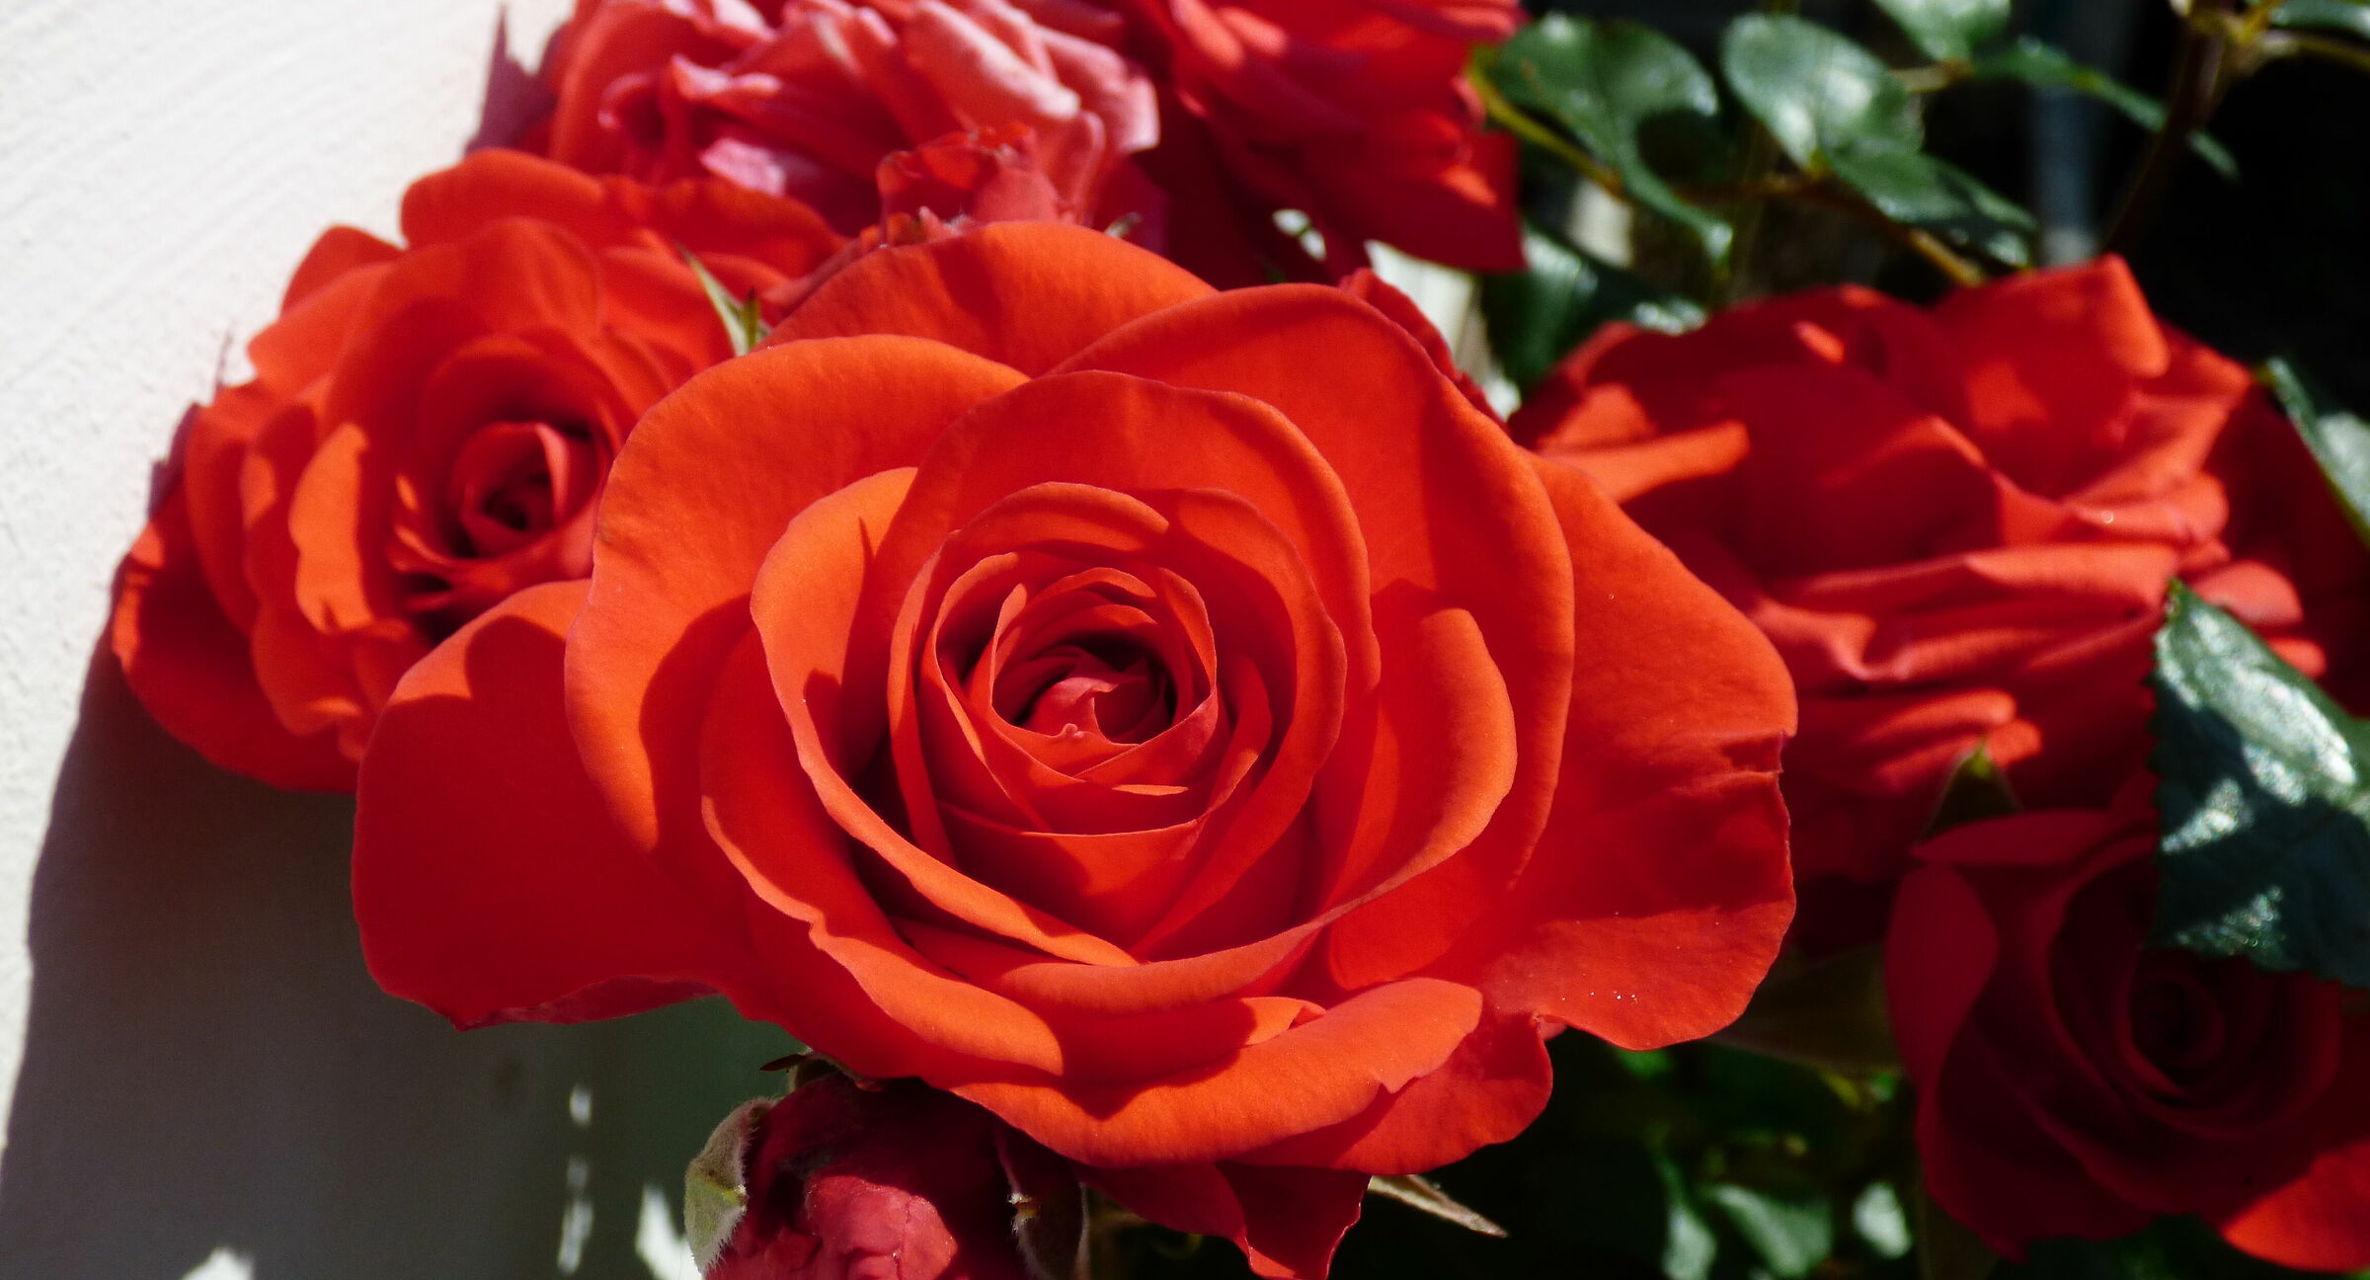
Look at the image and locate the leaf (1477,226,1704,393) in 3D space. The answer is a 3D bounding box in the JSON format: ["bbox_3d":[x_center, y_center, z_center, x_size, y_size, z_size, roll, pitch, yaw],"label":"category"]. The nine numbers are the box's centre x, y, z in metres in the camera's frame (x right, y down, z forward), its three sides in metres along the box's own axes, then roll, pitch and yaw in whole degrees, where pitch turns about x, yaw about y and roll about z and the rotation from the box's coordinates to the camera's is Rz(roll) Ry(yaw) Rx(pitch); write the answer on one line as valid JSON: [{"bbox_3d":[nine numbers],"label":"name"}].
[{"bbox_3d":[0.066,-0.054,0.370,0.044,0.010,0.028,28,60,13],"label":"leaf"}]

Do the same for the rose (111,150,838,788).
[{"bbox_3d":[-0.086,-0.020,0.272,0.087,0.077,0.055,-3,-2,-17],"label":"rose"}]

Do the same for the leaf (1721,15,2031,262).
[{"bbox_3d":[0.104,-0.075,0.340,0.048,0.012,0.029,36,51,12],"label":"leaf"}]

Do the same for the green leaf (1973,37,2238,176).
[{"bbox_3d":[0.144,-0.084,0.355,0.040,0.007,0.025,31,32,30],"label":"green leaf"}]

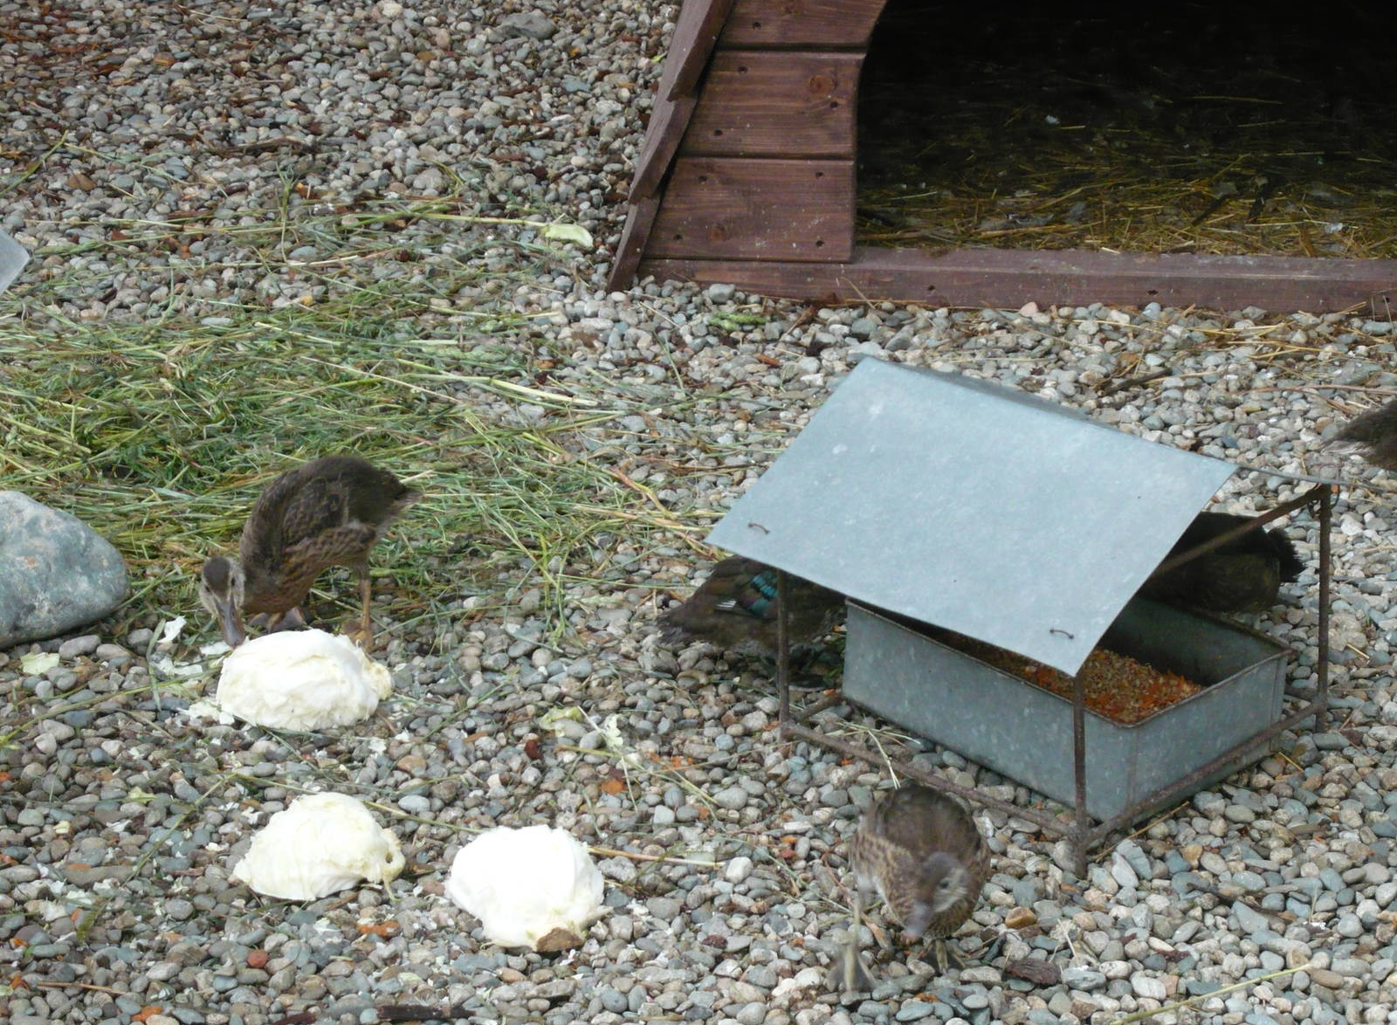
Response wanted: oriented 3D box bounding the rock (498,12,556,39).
[{"bbox_3d":[-0.242,-0.691,5.697,0.080,0.028,0.055,-5,24,-5],"label":"rock"}]

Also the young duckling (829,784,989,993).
[{"bbox_3d":[0.168,0.278,3.258,0.120,0.160,0.215,-4,23,-3],"label":"young duckling"}]

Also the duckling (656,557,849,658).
[{"bbox_3d":[0.072,0.080,3.732,0.240,0.150,0.115,-7,24,-11],"label":"duckling"}]

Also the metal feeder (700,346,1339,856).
[{"bbox_3d":[0.306,0.060,3.538,0.408,0.322,0.435,19,31,40],"label":"metal feeder"}]

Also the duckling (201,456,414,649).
[{"bbox_3d":[-0.361,0.039,3.831,0.220,0.180,0.110,-18,28,-32],"label":"duckling"}]

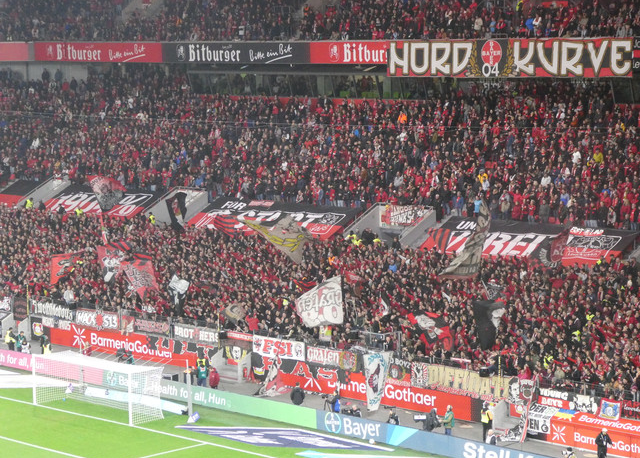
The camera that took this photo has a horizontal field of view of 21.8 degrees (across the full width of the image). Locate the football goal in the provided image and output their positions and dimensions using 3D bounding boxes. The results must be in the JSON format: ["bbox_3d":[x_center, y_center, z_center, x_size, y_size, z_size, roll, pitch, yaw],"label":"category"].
[{"bbox_3d":[-10.841,7.637,81.038,7.560,2.550,2.150,5,8,44],"label":"football goal"}]

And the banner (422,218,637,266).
[{"bbox_3d":[11.078,0.724,89.887,13.100,0.300,3.900,5,34,44],"label":"banner"}]

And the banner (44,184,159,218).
[{"bbox_3d":[-15.568,-1.949,117.002,10.700,0.300,3.700,5,34,44],"label":"banner"}]

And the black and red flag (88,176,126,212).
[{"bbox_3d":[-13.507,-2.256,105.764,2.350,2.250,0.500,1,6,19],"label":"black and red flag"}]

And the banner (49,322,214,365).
[{"bbox_3d":[-11.285,6.624,96.162,14.400,1.500,0.120,5,8,44],"label":"banner"}]

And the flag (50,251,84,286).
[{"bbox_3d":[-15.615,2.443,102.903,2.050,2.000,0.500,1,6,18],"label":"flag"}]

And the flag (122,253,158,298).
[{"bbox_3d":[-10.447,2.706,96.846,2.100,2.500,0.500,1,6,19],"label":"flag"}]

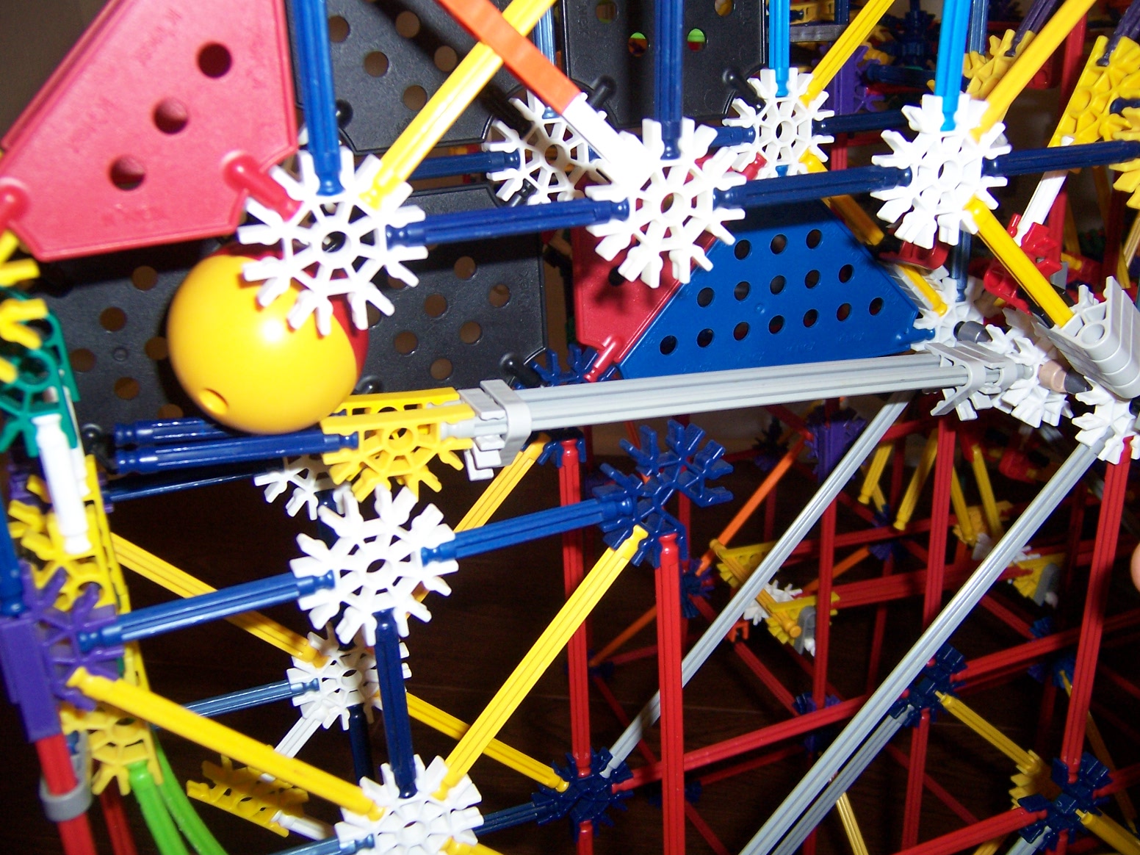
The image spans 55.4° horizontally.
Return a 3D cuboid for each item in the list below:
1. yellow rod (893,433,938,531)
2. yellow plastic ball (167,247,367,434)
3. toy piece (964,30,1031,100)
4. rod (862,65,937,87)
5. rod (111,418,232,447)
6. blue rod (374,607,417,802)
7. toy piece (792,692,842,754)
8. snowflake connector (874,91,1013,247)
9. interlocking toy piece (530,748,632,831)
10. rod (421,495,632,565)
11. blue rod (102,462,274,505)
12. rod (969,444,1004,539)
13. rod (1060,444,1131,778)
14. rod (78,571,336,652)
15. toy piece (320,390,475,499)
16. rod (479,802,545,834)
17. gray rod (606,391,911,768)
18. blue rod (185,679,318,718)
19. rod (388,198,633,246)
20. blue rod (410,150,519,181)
[{"bbox_3d":[0.184,0.011,0.557,0.006,0.086,0.006,9,15,-27],"label":"yellow rod"},{"bbox_3d":[-0.070,-0.020,0.254,0.044,0.044,0.044,-12,23,-20],"label":"yellow plastic ball"},{"bbox_3d":[0.137,-0.113,0.364,0.006,0.038,0.023,14,13,-27],"label":"toy piece"},{"bbox_3d":[0.119,-0.120,0.373,0.006,0.006,0.054,-12,25,-20],"label":"rod"},{"bbox_3d":[-0.081,-0.001,0.264,0.054,0.006,0.006,-6,21,-22],"label":"rod"},{"bbox_3d":[-0.042,0.067,0.263,0.006,0.054,0.006,-12,23,-20],"label":"blue rod"},{"bbox_3d":[0.129,0.152,0.557,0.031,0.038,0.036,-11,23,-21],"label":"toy piece"},{"bbox_3d":[0.092,-0.063,0.267,0.038,0.038,0.006,-11,22,-19],"label":"snowflake connector"},{"bbox_3d":[0.005,0.132,0.390,0.037,0.037,0.006,-11,25,-20],"label":"interlocking toy piece"},{"bbox_3d":[-0.009,0.025,0.264,0.054,0.006,0.006,-12,22,-21],"label":"rod"},{"bbox_3d":[-0.104,0.014,0.292,0.054,0.006,0.006,-11,23,-21],"label":"blue rod"},{"bbox_3d":[0.229,0.043,0.590,0.006,0.086,0.006,-32,29,-11],"label":"rod"},{"bbox_3d":[0.171,0.063,0.351,0.006,0.130,0.006,-11,24,-19],"label":"rod"},{"bbox_3d":[-0.078,0.039,0.237,0.054,0.006,0.006,-12,22,-21],"label":"rod"},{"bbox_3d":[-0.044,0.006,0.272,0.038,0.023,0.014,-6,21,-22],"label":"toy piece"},{"bbox_3d":[-0.029,0.142,0.384,0.054,0.006,0.006,-11,24,-19],"label":"rod"},{"bbox_3d":[0.072,0.049,0.386,0.191,0.006,0.006,-51,31,2],"label":"gray rod"},{"bbox_3d":[-0.102,0.085,0.327,0.054,0.006,0.006,-12,23,-20],"label":"blue rod"},{"bbox_3d":[-0.012,-0.044,0.232,0.054,0.006,0.006,-11,24,-19],"label":"rod"},{"bbox_3d":[-0.039,-0.069,0.293,0.054,0.006,0.006,-11,22,-19],"label":"blue rod"}]

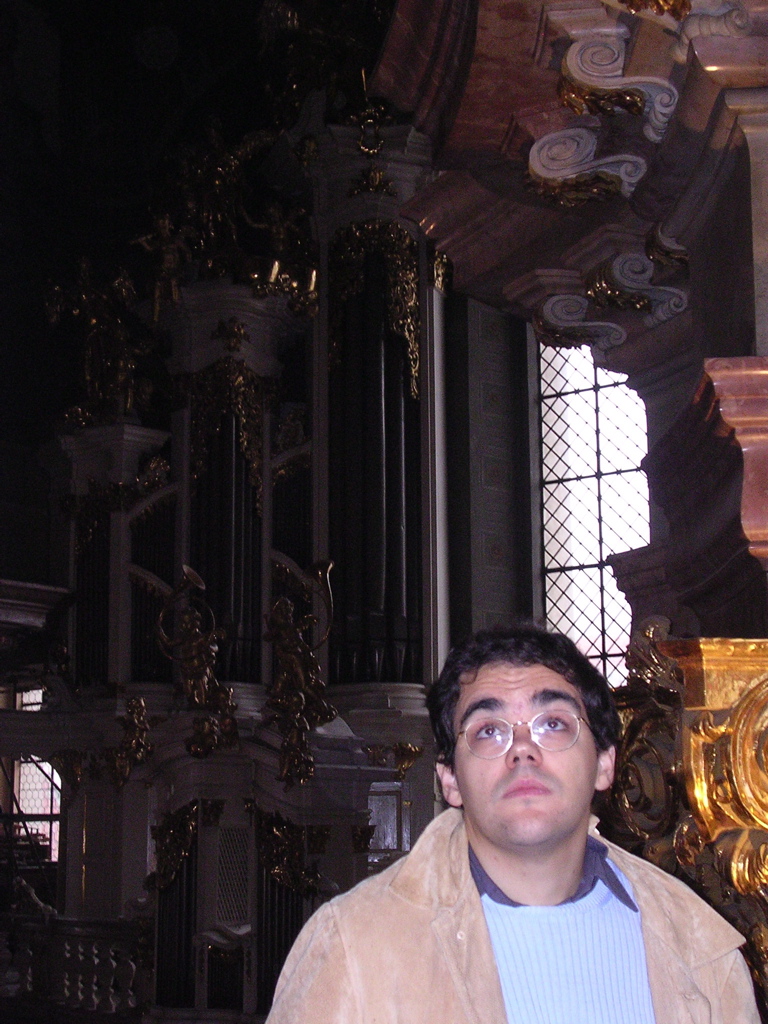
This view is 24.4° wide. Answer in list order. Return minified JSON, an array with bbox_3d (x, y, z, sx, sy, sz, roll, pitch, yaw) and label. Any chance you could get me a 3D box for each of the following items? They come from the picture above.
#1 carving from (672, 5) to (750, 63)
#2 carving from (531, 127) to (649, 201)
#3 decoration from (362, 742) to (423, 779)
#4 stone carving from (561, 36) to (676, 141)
[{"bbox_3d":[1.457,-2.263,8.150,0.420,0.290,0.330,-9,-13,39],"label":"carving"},{"bbox_3d":[1.161,-1.972,10.100,0.590,0.350,0.380,-3,-10,13],"label":"carving"},{"bbox_3d":[0.082,2.479,17.700,0.580,0.360,0.320,0,-10,-5],"label":"decoration"},{"bbox_3d":[1.211,-2.189,9.200,0.580,0.390,0.450,-1,-10,3],"label":"stone carving"}]

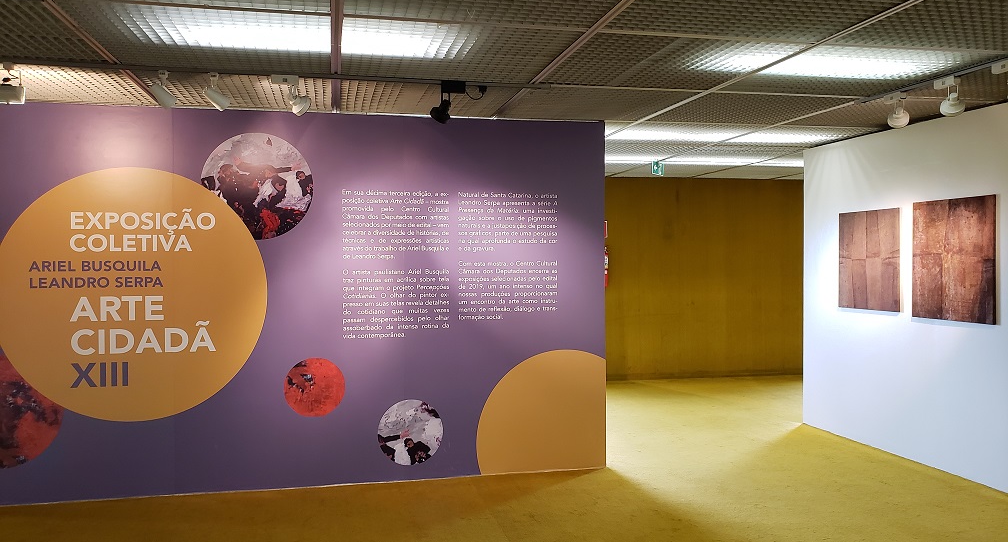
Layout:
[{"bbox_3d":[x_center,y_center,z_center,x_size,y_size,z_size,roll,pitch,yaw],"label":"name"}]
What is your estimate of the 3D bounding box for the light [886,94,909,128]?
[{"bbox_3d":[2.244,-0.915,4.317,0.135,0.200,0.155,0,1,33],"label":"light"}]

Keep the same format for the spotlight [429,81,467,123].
[{"bbox_3d":[-0.301,-0.900,4.032,0.160,0.222,0.160,-1,1,-30],"label":"spotlight"}]

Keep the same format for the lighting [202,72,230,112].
[{"bbox_3d":[-1.436,-0.892,3.774,0.090,0.190,0.145,0,1,20],"label":"lighting"}]

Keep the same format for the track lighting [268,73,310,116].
[{"bbox_3d":[-1.090,-0.894,3.848,0.170,0.205,0.155,0,1,14],"label":"track lighting"}]

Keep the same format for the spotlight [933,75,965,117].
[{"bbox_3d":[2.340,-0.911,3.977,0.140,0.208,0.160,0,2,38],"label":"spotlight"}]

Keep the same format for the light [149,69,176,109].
[{"bbox_3d":[-1.675,-0.890,3.724,0.090,0.190,0.145,0,1,12],"label":"light"}]

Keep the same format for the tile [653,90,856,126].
[{"bbox_3d":[1.569,-1.056,4.931,1.035,0.040,1.012,-1,1,-12],"label":"tile"}]

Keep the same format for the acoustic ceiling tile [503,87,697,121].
[{"bbox_3d":[0.552,-1.044,4.710,1.035,0.040,1.012,-1,1,-12],"label":"acoustic ceiling tile"}]

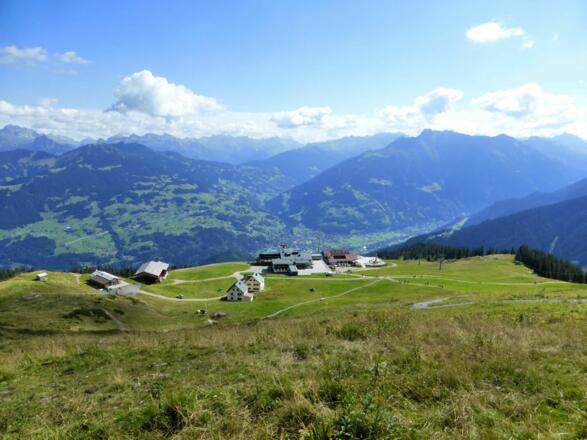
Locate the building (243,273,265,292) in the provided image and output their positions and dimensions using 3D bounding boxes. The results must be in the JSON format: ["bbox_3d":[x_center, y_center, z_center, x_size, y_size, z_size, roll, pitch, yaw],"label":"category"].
[{"bbox_3d":[-24.590,38.870,265.770,10.990,9.940,8.000,2,9,11],"label":"building"}]

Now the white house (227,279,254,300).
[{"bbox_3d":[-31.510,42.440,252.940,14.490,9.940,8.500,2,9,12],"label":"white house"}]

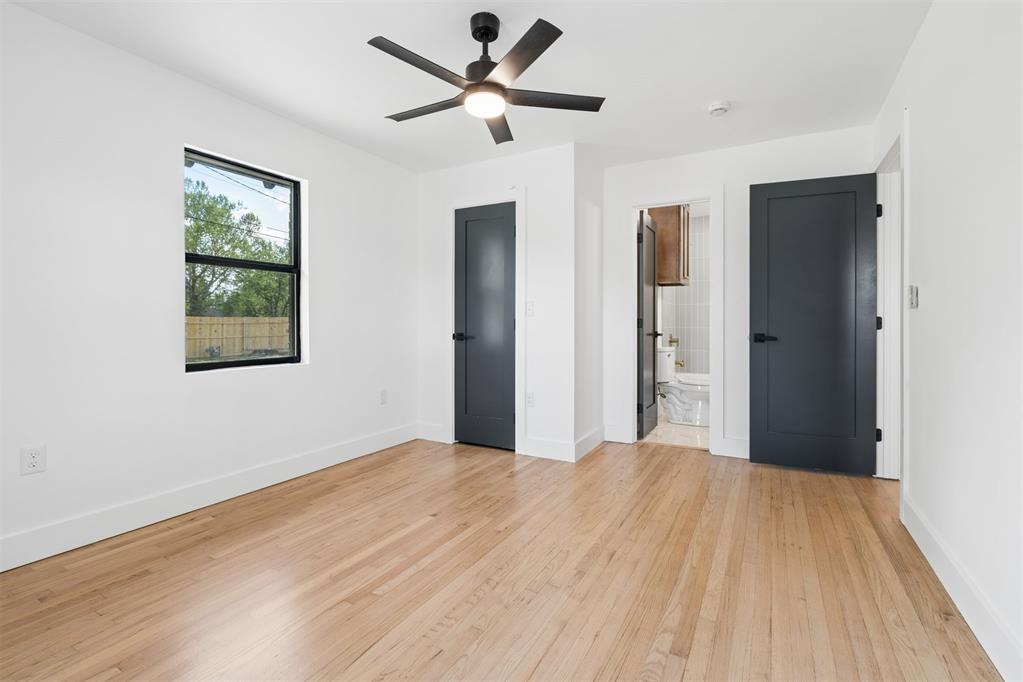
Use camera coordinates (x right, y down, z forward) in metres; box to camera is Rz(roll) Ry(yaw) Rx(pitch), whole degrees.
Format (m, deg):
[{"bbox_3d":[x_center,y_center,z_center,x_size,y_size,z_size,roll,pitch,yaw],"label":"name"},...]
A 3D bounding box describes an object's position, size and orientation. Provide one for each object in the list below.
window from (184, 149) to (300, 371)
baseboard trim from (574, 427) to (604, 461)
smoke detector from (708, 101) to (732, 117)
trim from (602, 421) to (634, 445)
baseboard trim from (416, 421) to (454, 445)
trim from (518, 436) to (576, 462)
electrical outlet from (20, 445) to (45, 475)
[{"bbox_3d":[-1.698,-0.474,2.905,0.080,1.274,0.752,1,2,30],"label":"window"},{"bbox_3d":[0.651,0.838,3.757,0.020,0.144,0.693,1,2,30],"label":"baseboard trim"},{"bbox_3d":[1.307,-1.459,2.865,0.131,0.043,0.131,1,2,30],"label":"smoke detector"},{"bbox_3d":[0.961,0.835,4.051,0.267,0.144,0.020,1,2,30],"label":"trim"},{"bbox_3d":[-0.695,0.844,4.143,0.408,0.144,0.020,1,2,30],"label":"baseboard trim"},{"bbox_3d":[0.276,0.853,3.580,0.495,0.144,0.020,1,2,30],"label":"trim"},{"bbox_3d":[-2.111,0.524,2.010,0.008,0.120,0.077,1,2,30],"label":"electrical outlet"}]

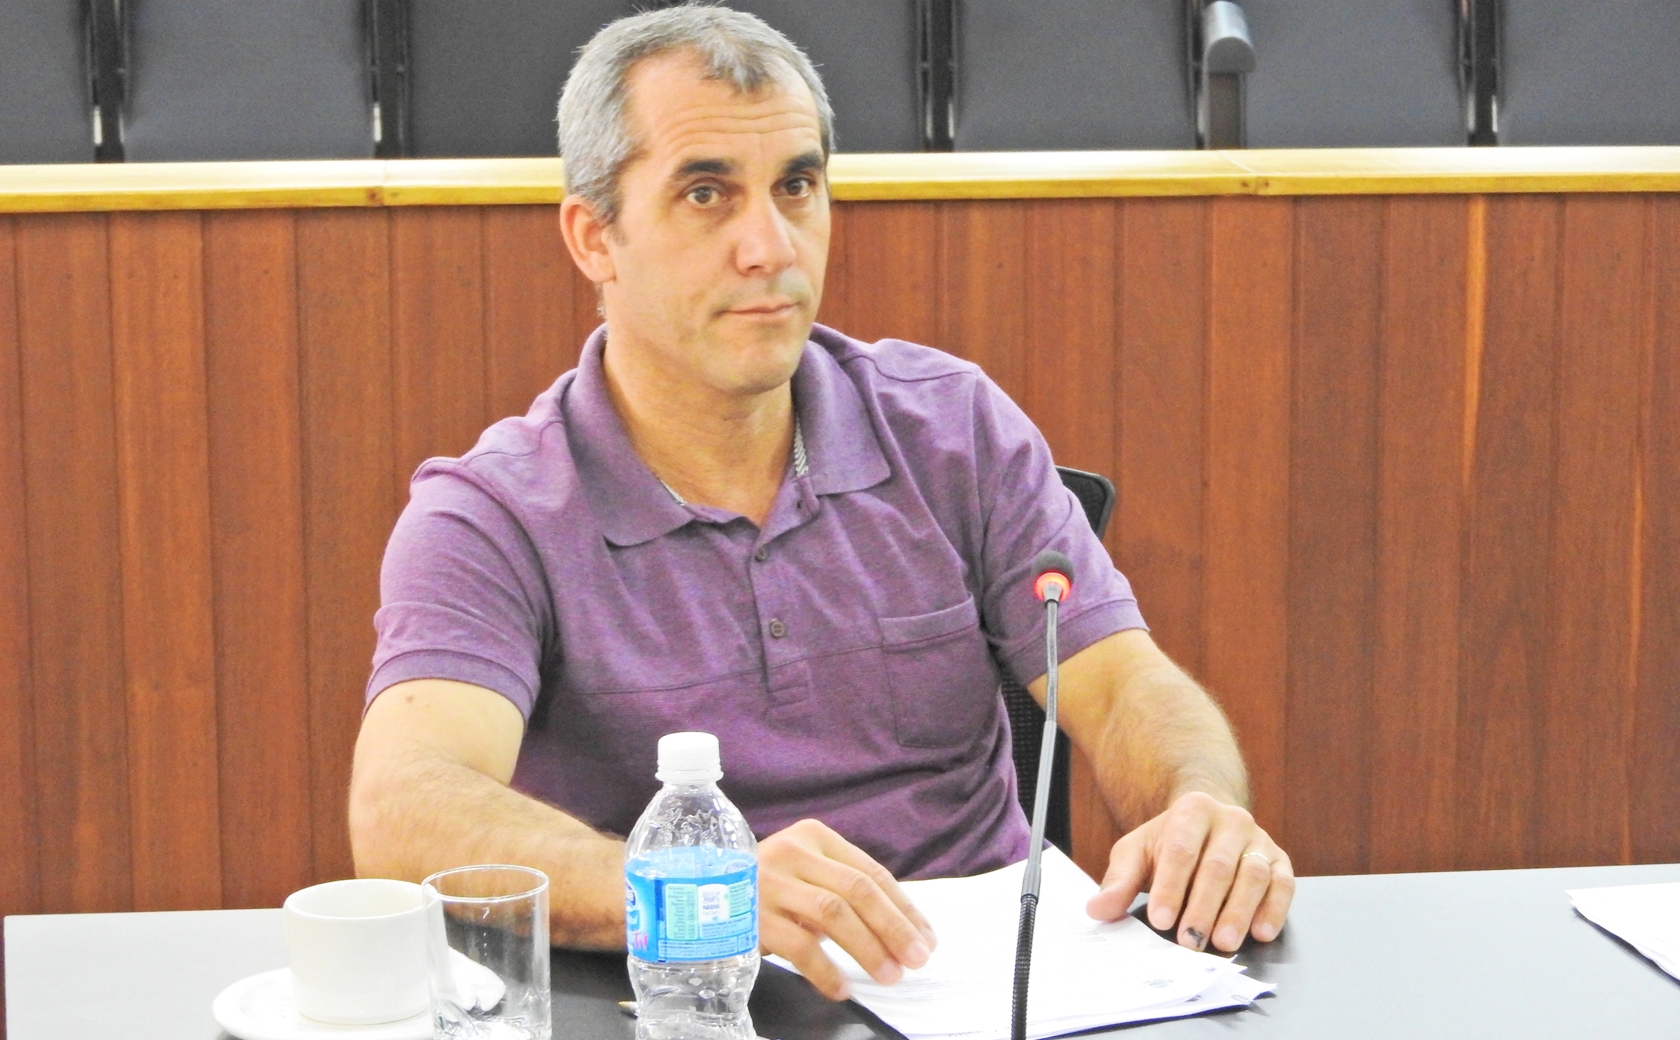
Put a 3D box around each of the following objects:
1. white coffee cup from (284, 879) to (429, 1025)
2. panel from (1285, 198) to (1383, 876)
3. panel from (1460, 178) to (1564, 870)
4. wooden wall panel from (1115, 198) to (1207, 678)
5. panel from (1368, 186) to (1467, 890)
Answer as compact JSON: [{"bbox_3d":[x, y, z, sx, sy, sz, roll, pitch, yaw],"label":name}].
[{"bbox_3d":[-0.257,0.231,2.229,0.085,0.060,0.100,0,11,0],"label":"white coffee cup"},{"bbox_3d":[0.560,0.076,4.727,0.102,0.893,0.018,-1,11,-6],"label":"panel"},{"bbox_3d":[0.761,0.073,4.748,0.107,0.890,0.018,-1,11,-6],"label":"panel"},{"bbox_3d":[0.359,0.079,4.706,0.103,0.895,0.018,-1,11,-6],"label":"wooden wall panel"},{"bbox_3d":[0.659,0.074,4.738,0.098,0.892,0.018,-1,11,-6],"label":"panel"}]

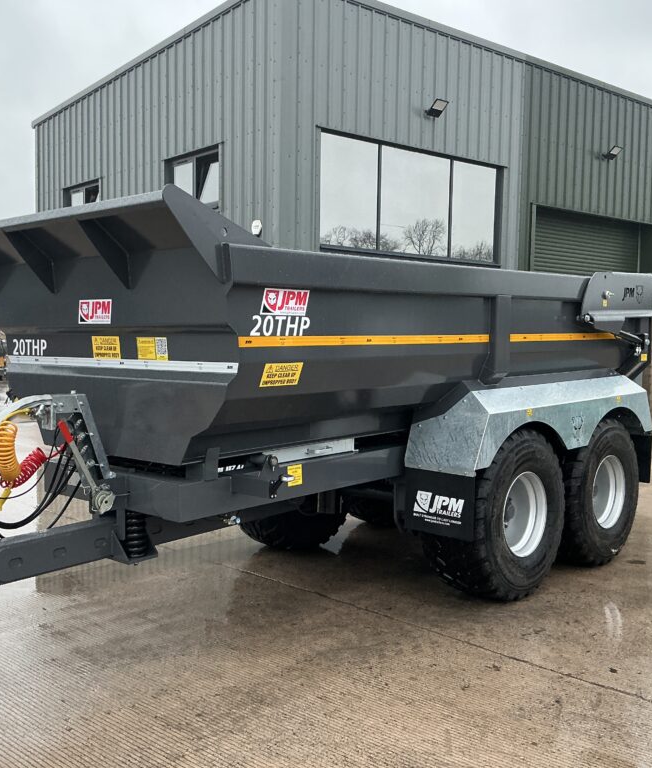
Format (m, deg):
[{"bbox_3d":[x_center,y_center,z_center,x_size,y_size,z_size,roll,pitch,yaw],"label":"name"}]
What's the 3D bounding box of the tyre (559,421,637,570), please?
[{"bbox_3d":[2.144,0.877,6.942,0.530,1.220,1.220,3,4,44],"label":"tyre"}]

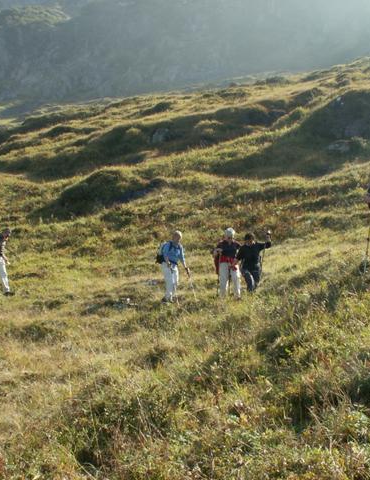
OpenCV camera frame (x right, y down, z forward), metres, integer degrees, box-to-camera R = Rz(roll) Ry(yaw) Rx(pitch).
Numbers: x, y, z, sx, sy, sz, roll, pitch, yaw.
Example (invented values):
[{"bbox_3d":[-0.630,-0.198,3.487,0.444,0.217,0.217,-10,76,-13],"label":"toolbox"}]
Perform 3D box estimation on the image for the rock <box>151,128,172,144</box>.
[{"bbox_3d":[-1.387,-6.107,48.000,1.150,0.900,0.950,0,4,0],"label":"rock"}]

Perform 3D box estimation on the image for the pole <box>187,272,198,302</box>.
[{"bbox_3d":[0.169,1.092,19.100,0.045,0.900,0.045,-16,-16,0],"label":"pole"}]

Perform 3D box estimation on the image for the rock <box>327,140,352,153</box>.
[{"bbox_3d":[7.407,-4.482,39.000,1.120,0.550,0.850,0,4,0],"label":"rock"}]

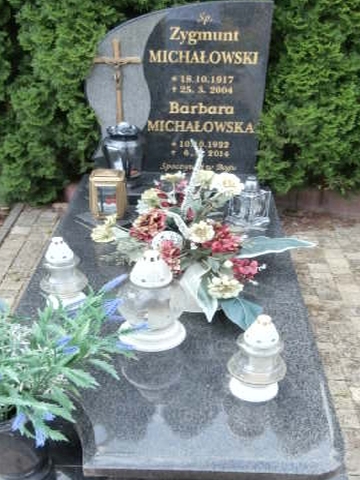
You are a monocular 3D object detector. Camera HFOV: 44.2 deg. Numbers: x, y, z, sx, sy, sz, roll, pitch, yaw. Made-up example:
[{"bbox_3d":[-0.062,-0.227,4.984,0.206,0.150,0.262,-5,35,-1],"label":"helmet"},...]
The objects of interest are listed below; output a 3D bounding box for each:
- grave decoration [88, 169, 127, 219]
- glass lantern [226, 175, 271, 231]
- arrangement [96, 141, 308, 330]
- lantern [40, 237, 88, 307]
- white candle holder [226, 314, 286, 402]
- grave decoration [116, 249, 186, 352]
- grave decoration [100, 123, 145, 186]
[{"bbox_3d":[-0.326,-0.216,2.060,0.155,0.212,0.135,1,31,1],"label":"grave decoration"},{"bbox_3d":[0.324,-0.201,2.075,0.195,0.215,0.195,6,31,8],"label":"glass lantern"},{"bbox_3d":[0.077,-0.035,1.517,0.750,0.500,0.520,1,31,1],"label":"arrangement"},{"bbox_3d":[-0.407,0.099,1.539,0.163,0.237,0.163,1,31,1],"label":"lantern"},{"bbox_3d":[0.214,0.305,1.208,0.161,0.236,0.161,1,31,1],"label":"white candle holder"},{"bbox_3d":[-0.087,0.160,1.385,0.222,0.297,0.222,1,31,1],"label":"grave decoration"},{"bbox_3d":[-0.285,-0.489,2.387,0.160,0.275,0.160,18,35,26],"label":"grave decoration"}]

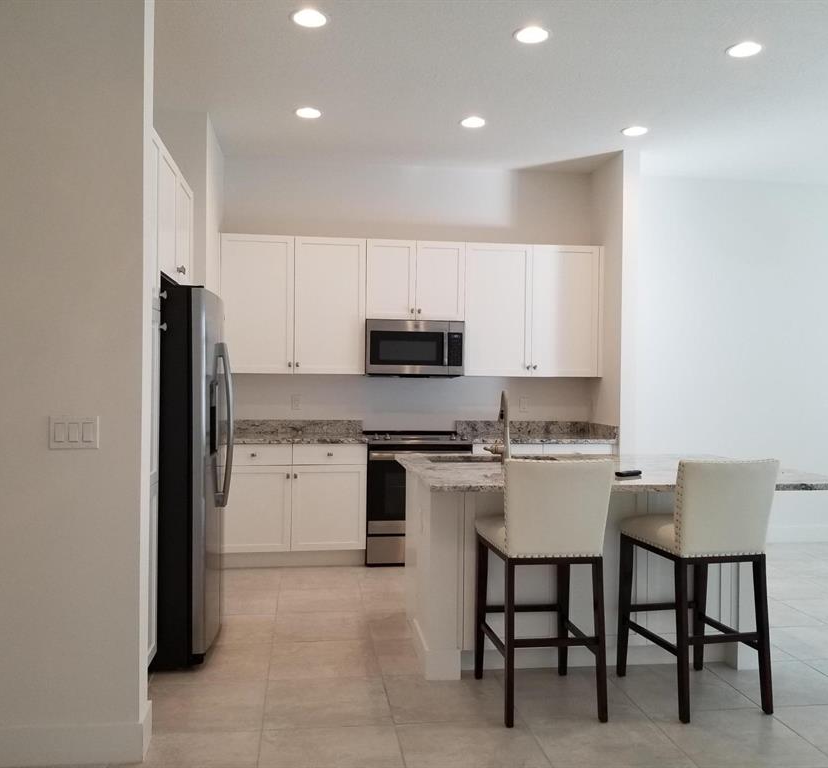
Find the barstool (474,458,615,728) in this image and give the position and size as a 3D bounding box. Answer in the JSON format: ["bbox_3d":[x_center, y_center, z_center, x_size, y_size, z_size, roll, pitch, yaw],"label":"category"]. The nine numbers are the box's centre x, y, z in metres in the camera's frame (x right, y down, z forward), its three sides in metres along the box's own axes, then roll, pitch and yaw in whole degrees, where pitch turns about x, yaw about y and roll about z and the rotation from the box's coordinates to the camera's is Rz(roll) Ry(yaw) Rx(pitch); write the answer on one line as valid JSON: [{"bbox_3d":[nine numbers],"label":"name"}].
[{"bbox_3d":[0.525,0.801,3.256,0.430,1.060,0.570,1,0,-9],"label":"barstool"}]

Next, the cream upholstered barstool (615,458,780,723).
[{"bbox_3d":[1.201,0.809,3.328,0.430,1.060,0.570,1,0,-14],"label":"cream upholstered barstool"}]

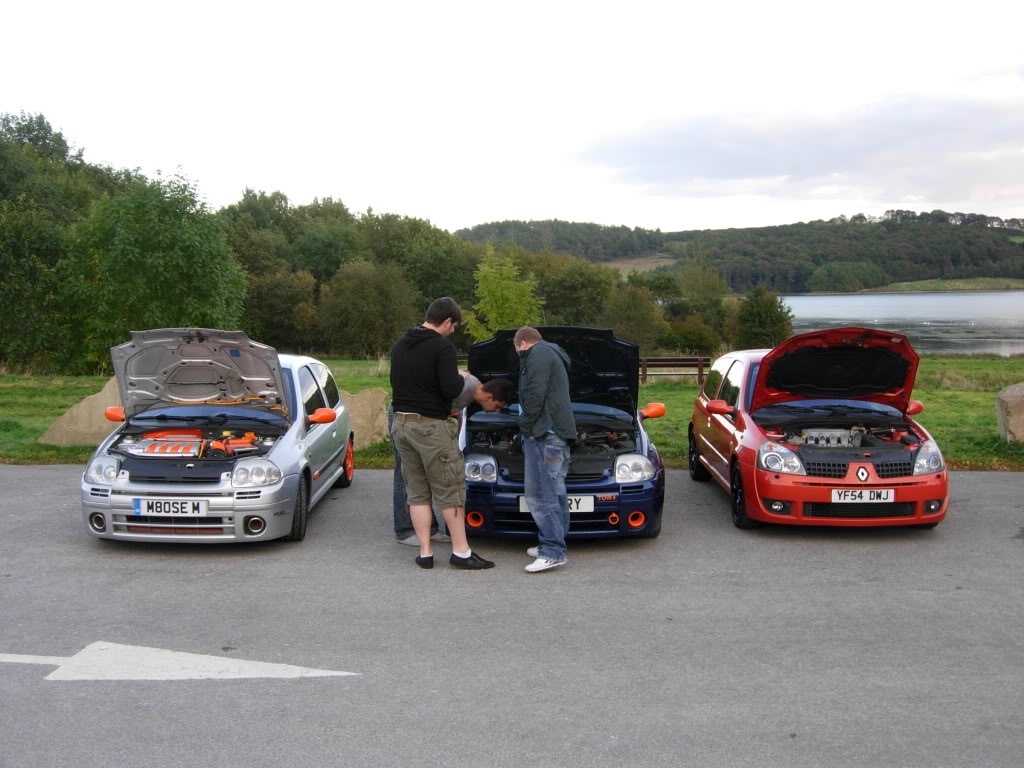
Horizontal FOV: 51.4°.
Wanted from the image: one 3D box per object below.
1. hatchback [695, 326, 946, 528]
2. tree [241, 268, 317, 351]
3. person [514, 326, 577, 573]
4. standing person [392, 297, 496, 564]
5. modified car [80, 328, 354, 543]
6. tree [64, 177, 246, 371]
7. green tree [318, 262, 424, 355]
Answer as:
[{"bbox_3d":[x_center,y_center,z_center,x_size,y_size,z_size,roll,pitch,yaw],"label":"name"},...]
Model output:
[{"bbox_3d":[2.643,0.290,9.696,1.750,1.600,3.800,0,4,1],"label":"hatchback"},{"bbox_3d":[-9.867,-3.106,45.000,3.212,3.550,3.051,0,4,0],"label":"tree"},{"bbox_3d":[0.232,0.426,7.335,0.380,1.640,0.480,1,4,20],"label":"person"},{"bbox_3d":[-0.472,0.331,7.294,0.560,1.840,0.460,3,5,40],"label":"standing person"},{"bbox_3d":[-2.395,0.341,9.261,1.750,1.600,3.800,0,4,-1],"label":"modified car"},{"bbox_3d":[-11.047,-3.393,33.000,5.640,6.074,5.358,0,4,0],"label":"tree"},{"bbox_3d":[-5.714,-3.029,43.000,4.199,3.917,3.989,0,4,0],"label":"green tree"}]

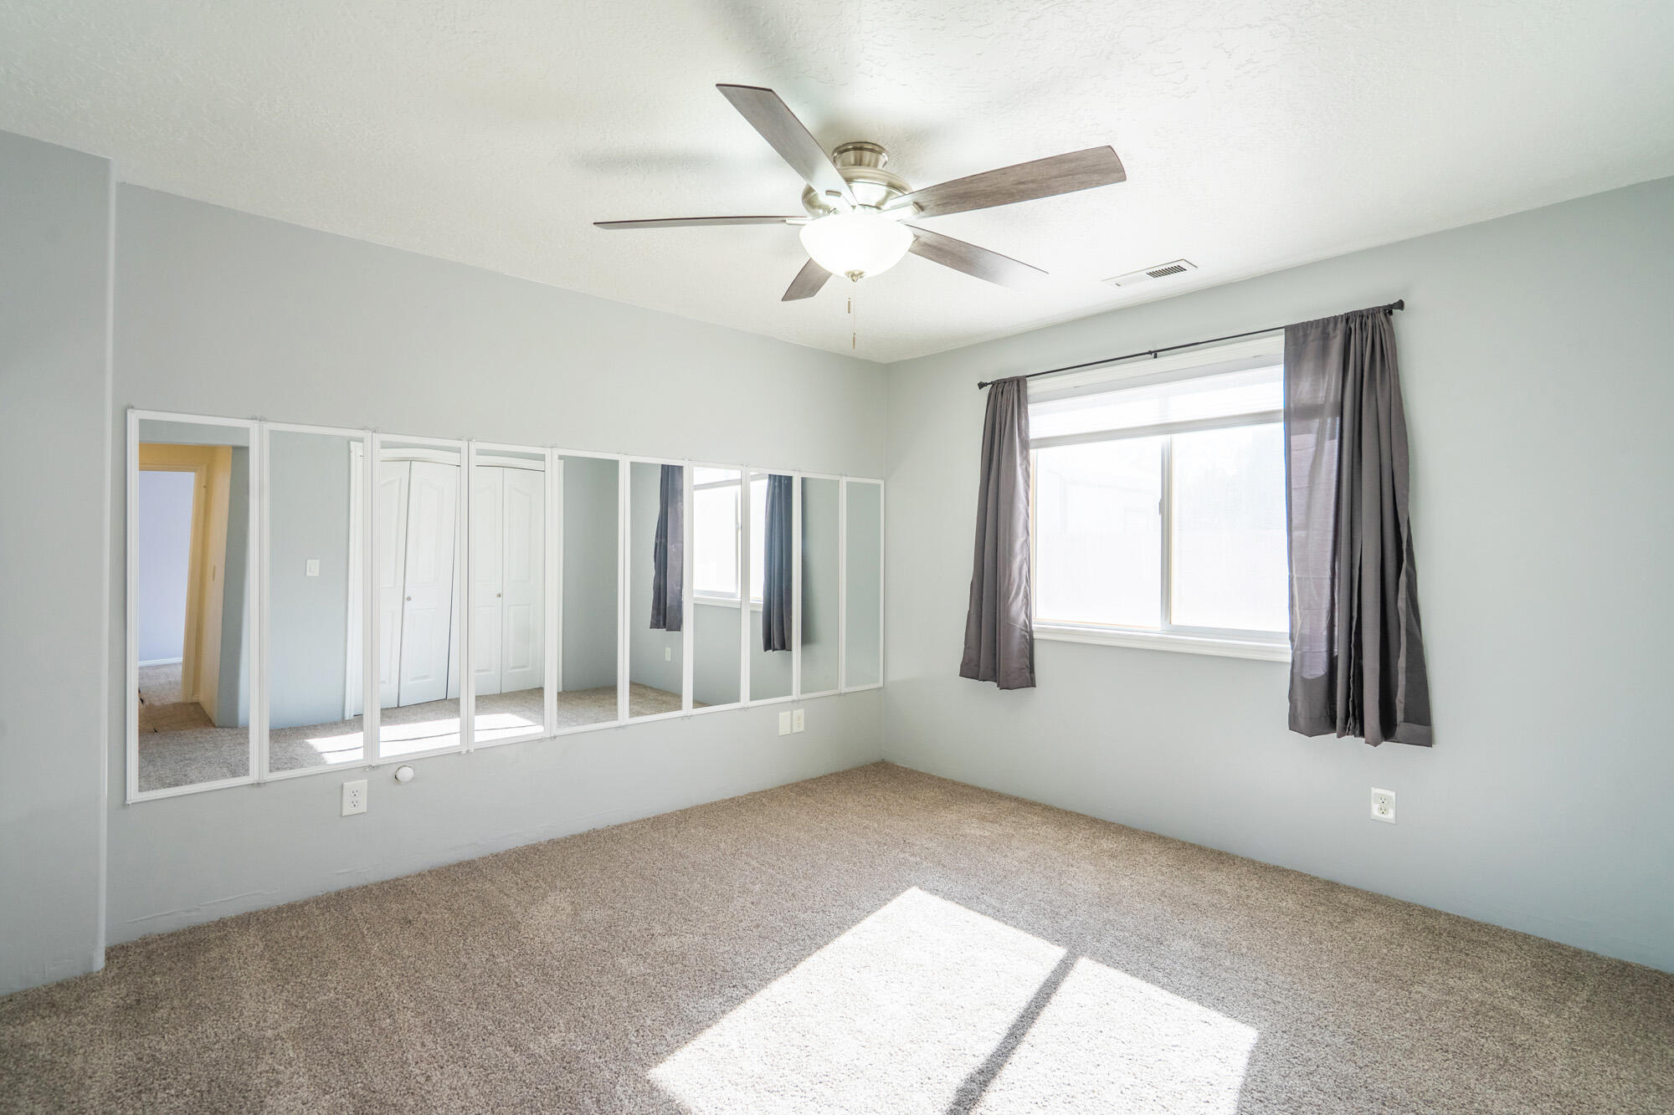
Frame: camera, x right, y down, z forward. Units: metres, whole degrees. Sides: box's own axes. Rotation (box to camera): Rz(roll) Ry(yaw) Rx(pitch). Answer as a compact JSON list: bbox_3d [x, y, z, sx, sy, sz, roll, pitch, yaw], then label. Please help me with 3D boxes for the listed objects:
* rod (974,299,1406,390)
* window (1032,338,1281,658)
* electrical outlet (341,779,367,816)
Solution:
[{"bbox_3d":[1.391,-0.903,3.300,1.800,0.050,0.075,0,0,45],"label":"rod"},{"bbox_3d":[1.454,-0.223,3.391,1.420,1.270,0.120,0,0,45],"label":"window"},{"bbox_3d":[-1.798,0.901,2.780,0.074,0.121,0.010,0,0,-39],"label":"electrical outlet"}]

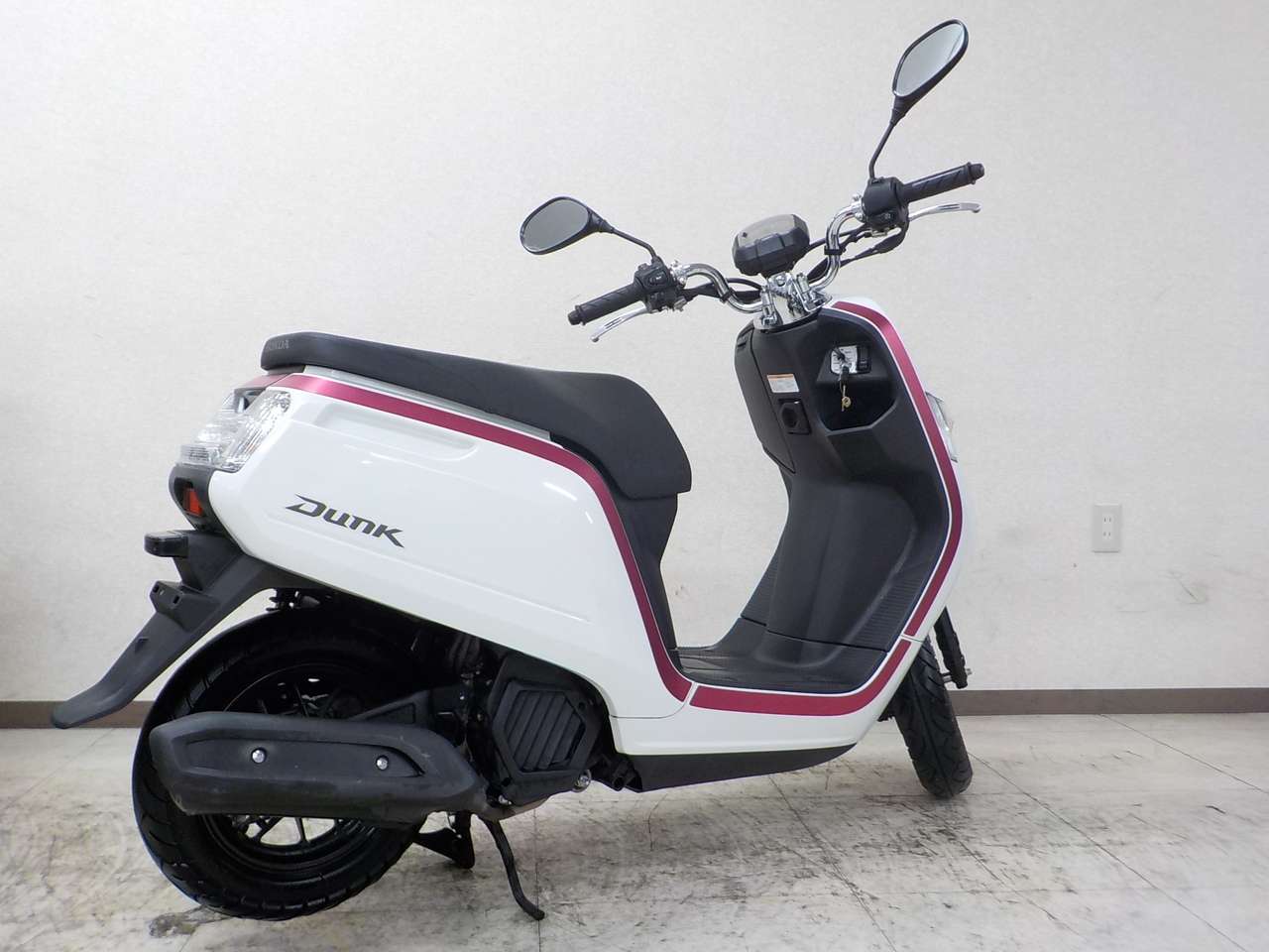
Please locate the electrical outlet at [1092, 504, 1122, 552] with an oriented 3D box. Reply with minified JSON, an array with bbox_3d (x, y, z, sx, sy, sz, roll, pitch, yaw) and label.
[{"bbox_3d":[1.140,0.126,2.653,0.072,0.118,0.010,1,2,-6],"label":"electrical outlet"}]

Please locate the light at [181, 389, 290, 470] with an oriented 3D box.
[{"bbox_3d":[-0.530,-0.065,1.435,0.115,0.110,0.215,-1,2,-33],"label":"light"}]

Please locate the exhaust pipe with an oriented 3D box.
[{"bbox_3d":[-0.388,0.364,1.402,0.425,0.125,0.120,12,-5,-32],"label":"exhaust pipe"}]

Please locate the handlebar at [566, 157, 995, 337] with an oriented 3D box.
[{"bbox_3d":[0.237,-0.353,1.835,0.700,0.190,0.210,-17,-10,15],"label":"handlebar"}]

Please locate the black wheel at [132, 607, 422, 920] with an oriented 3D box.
[{"bbox_3d":[-0.460,0.392,1.500,0.416,0.416,0.095,-1,2,-33],"label":"black wheel"}]

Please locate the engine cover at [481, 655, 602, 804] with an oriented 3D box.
[{"bbox_3d":[-0.130,0.354,1.562,0.170,0.195,0.080,-1,2,-33],"label":"engine cover"}]

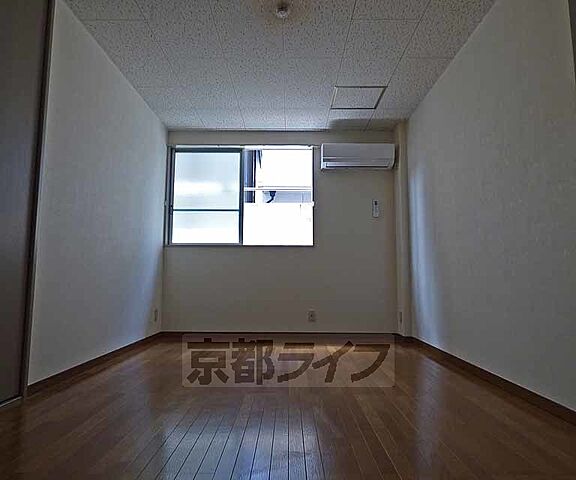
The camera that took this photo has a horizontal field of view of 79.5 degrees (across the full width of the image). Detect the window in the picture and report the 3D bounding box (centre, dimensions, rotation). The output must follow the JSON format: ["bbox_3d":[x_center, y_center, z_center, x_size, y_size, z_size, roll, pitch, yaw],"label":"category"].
[{"bbox_3d":[-0.545,-0.508,3.979,1.680,1.160,0.100,0,-6,0],"label":"window"}]

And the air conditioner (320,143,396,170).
[{"bbox_3d":[0.775,-0.912,3.890,0.800,0.270,0.220,0,-6,0],"label":"air conditioner"}]

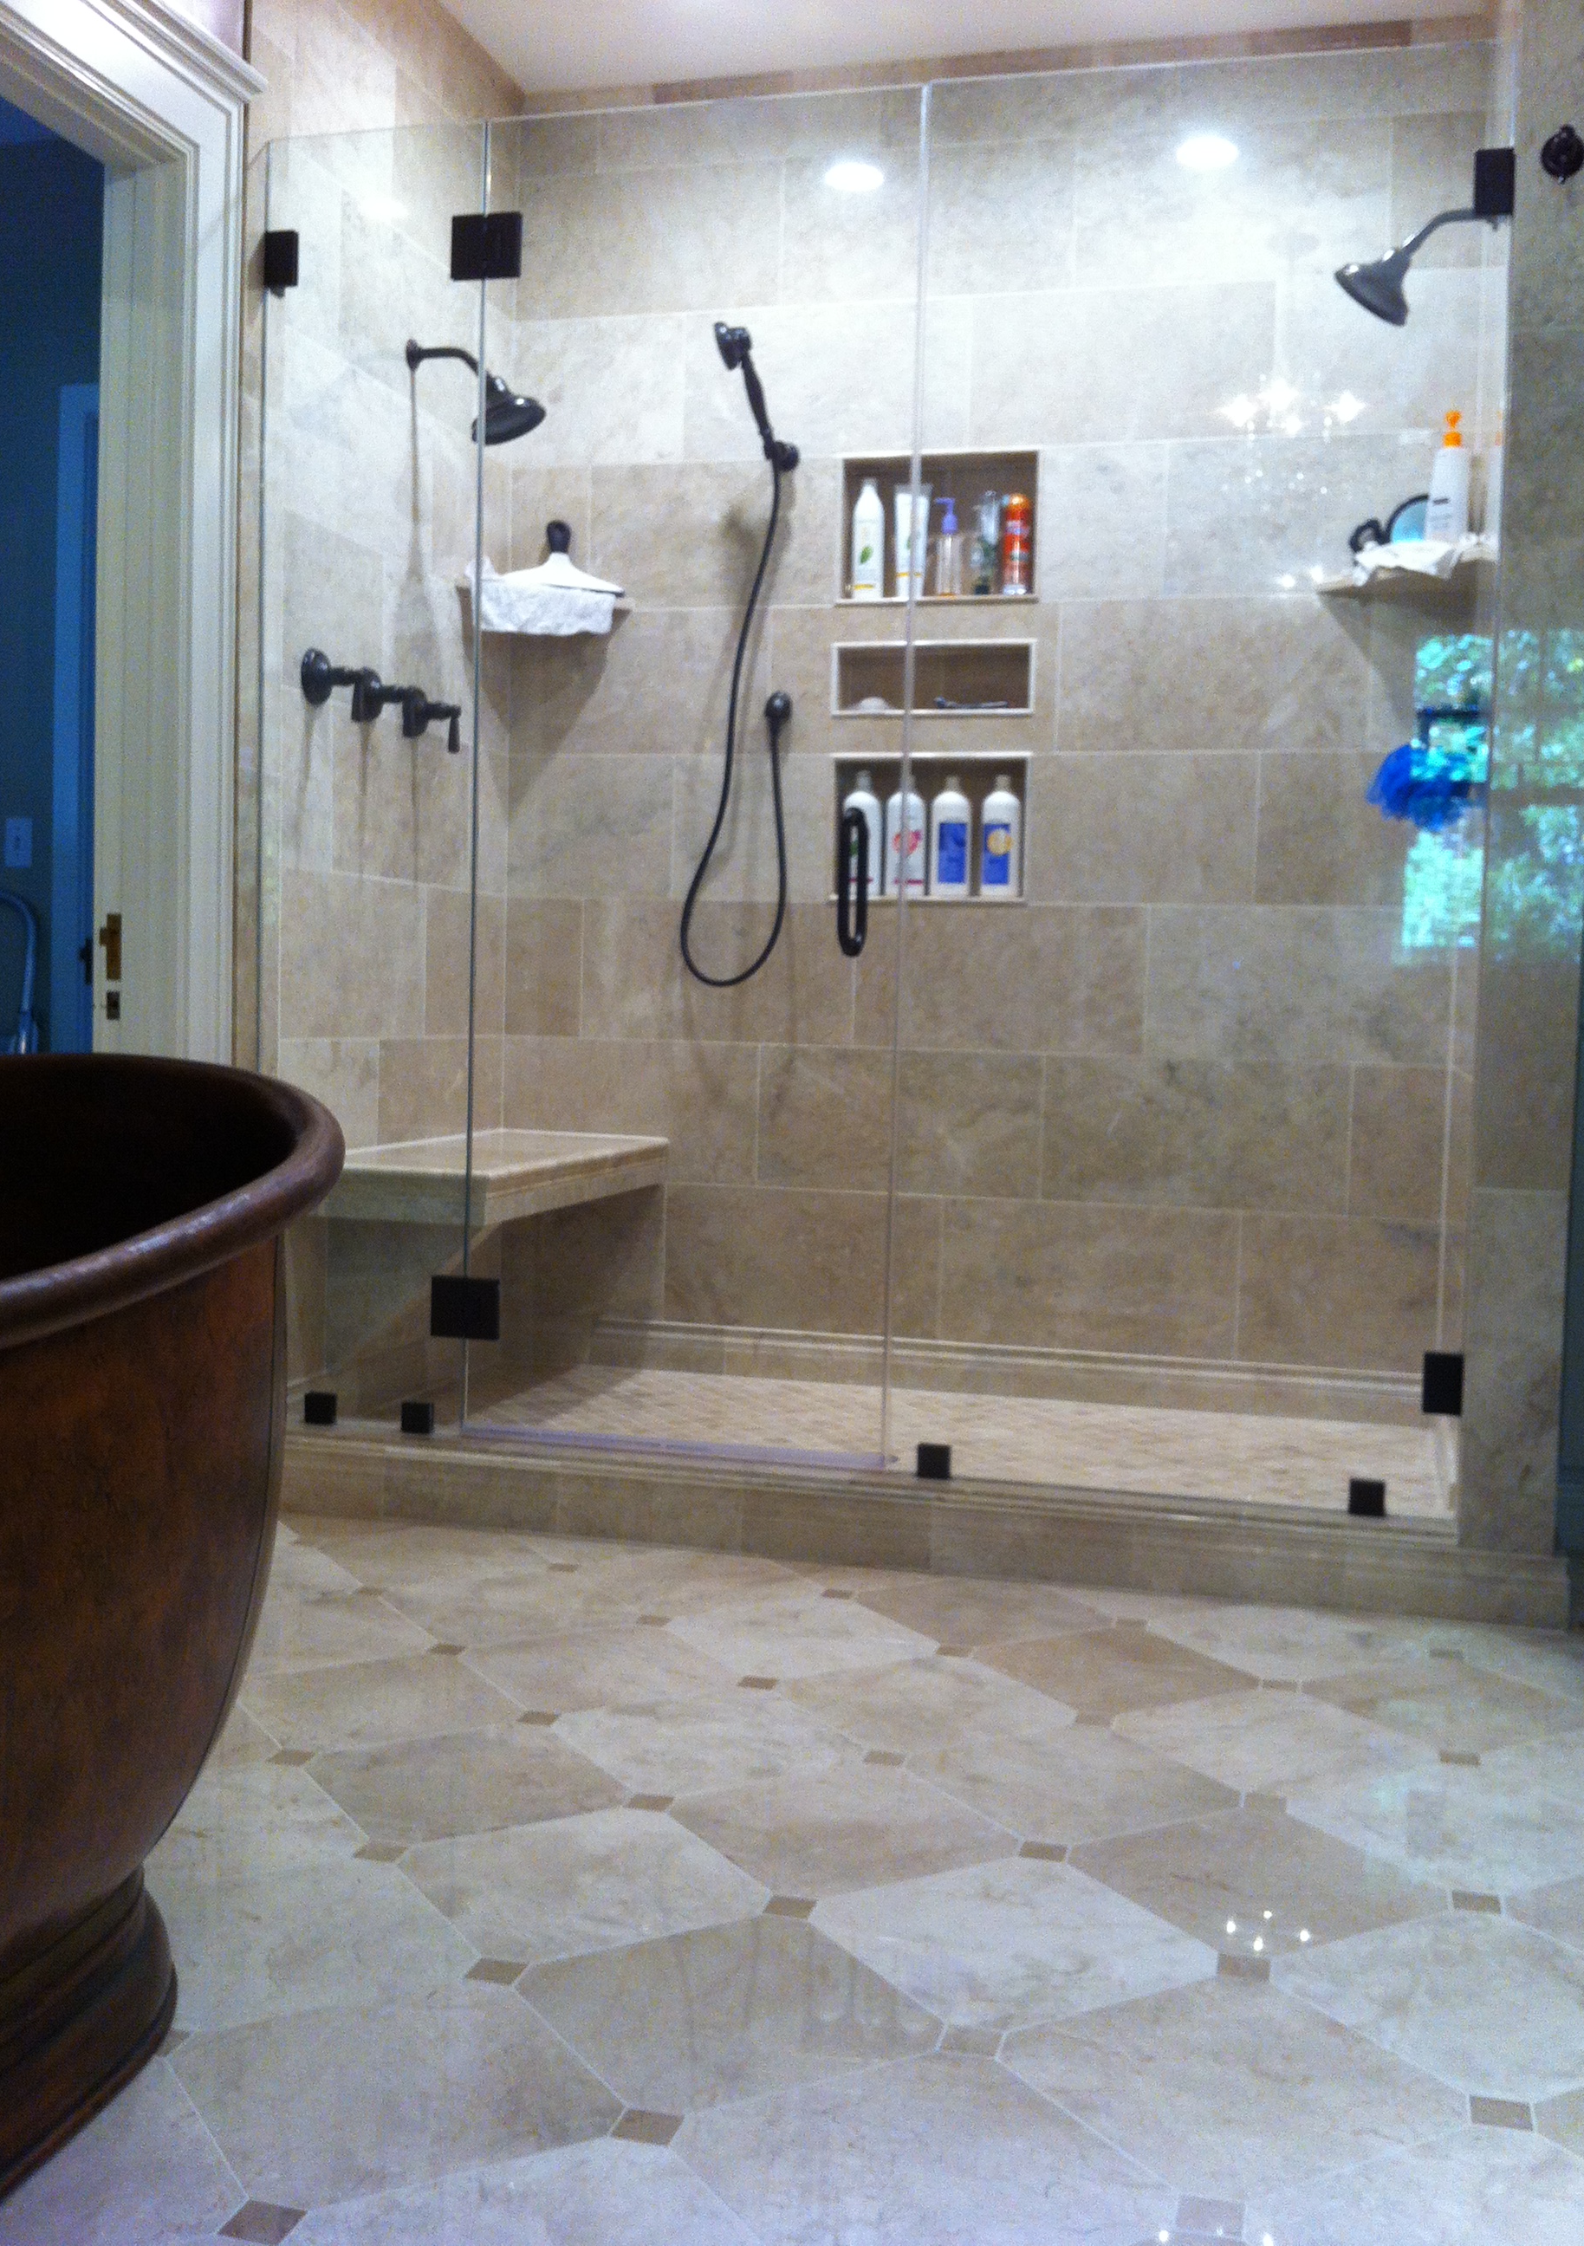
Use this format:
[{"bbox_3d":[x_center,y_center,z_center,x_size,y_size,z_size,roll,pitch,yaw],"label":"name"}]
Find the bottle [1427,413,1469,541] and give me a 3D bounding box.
[{"bbox_3d":[1.229,-1.204,4.241,0.078,0.256,0.062,3,4,30],"label":"bottle"}]

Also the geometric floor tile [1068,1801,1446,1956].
[{"bbox_3d":[0.477,0.782,2.332,0.305,0.012,0.305,-1,5,-30],"label":"geometric floor tile"}]

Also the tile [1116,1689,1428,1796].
[{"bbox_3d":[0.584,0.752,2.749,0.305,0.010,0.305,-1,4,-30],"label":"tile"}]

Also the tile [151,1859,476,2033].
[{"bbox_3d":[-0.479,0.772,2.129,0.305,0.012,0.305,-1,5,-30],"label":"tile"}]

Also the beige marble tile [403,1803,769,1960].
[{"bbox_3d":[-0.212,0.764,2.276,0.305,0.010,0.305,-1,4,-30],"label":"beige marble tile"}]

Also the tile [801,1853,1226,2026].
[{"bbox_3d":[0.208,0.778,2.150,0.305,0.012,0.305,-1,4,-31],"label":"tile"}]

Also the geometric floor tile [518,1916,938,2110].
[{"bbox_3d":[-0.058,0.791,2.016,0.305,0.012,0.305,-1,5,-30],"label":"geometric floor tile"}]

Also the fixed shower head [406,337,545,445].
[{"bbox_3d":[-0.596,-1.388,4.302,0.275,0.209,0.140,2,4,15],"label":"fixed shower head"}]

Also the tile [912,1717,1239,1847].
[{"bbox_3d":[0.318,0.755,2.582,0.305,0.012,0.305,-1,4,-31],"label":"tile"}]

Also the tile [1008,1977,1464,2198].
[{"bbox_3d":[0.365,0.803,1.898,0.305,0.010,0.305,-1,4,-30],"label":"tile"}]

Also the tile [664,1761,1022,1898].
[{"bbox_3d":[0.054,0.764,2.441,0.305,0.012,0.305,-1,5,-30],"label":"tile"}]

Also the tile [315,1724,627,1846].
[{"bbox_3d":[-0.366,0.743,2.547,0.305,0.010,0.305,-1,4,-30],"label":"tile"}]

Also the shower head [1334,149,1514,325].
[{"bbox_3d":[1.051,-1.459,3.821,0.265,0.218,0.140,2,4,15],"label":"shower head"}]

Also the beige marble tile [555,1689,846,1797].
[{"bbox_3d":[-0.099,0.738,2.696,0.305,0.012,0.305,-1,4,-31],"label":"beige marble tile"}]

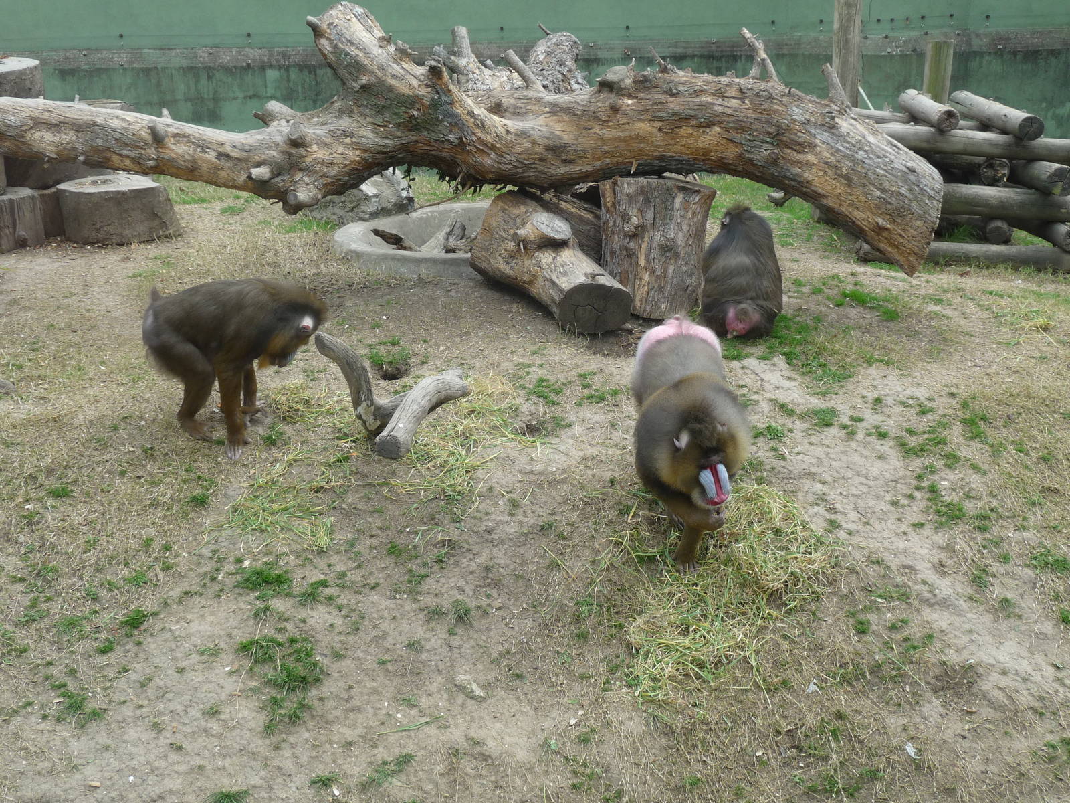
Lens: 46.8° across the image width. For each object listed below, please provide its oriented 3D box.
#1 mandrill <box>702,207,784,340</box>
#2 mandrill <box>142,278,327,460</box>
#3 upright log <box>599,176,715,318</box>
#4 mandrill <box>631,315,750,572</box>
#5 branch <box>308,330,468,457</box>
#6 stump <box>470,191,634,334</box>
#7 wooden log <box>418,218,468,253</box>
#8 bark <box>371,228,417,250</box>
[{"bbox_3d":[1.019,-0.679,6.117,0.380,0.630,0.460,-1,19,1],"label":"mandrill"},{"bbox_3d":[-1.112,-0.131,4.624,0.680,0.630,0.320,-1,19,-2],"label":"mandrill"},{"bbox_3d":[0.636,-0.862,6.528,0.560,0.720,0.560,-1,19,0],"label":"upright log"},{"bbox_3d":[0.462,0.121,3.852,0.340,0.610,0.860,0,19,2],"label":"mandrill"},{"bbox_3d":[-0.541,-0.052,4.770,0.530,0.370,0.580,-1,19,0],"label":"branch"},{"bbox_3d":[0.028,-0.751,6.510,0.460,0.530,1.050,-12,22,-30],"label":"stump"},{"bbox_3d":[-0.601,-1.081,8.087,0.320,0.260,0.250,-1,19,0],"label":"wooden log"},{"bbox_3d":[-0.886,-1.024,7.839,0.320,0.150,0.150,5,20,16],"label":"bark"}]

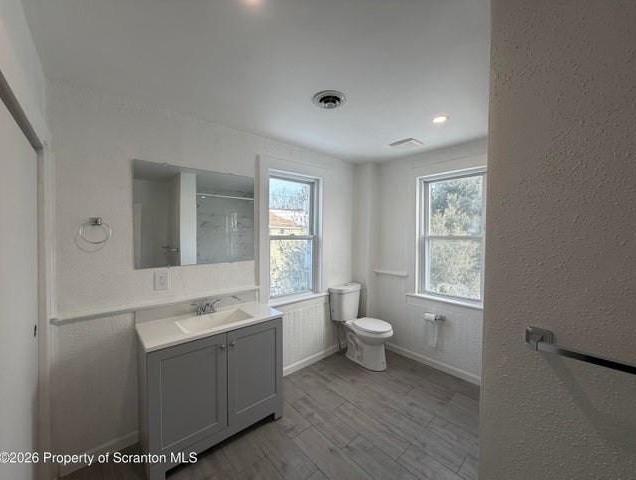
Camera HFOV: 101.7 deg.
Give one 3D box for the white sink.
[{"bbox_3d":[-0.750,0.645,1.904,0.477,0.125,0.291,-2,3,-41],"label":"white sink"}]

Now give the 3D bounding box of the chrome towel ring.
[{"bbox_3d":[-1.404,-0.059,1.634,0.152,0.167,0.071,-2,3,-41],"label":"chrome towel ring"}]

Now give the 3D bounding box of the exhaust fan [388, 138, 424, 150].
[{"bbox_3d":[0.864,-0.926,2.525,0.236,0.028,0.241,-2,3,-41],"label":"exhaust fan"}]

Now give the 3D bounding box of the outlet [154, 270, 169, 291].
[{"bbox_3d":[-1.154,0.303,1.909,0.084,0.136,0.010,-2,3,-41],"label":"outlet"}]

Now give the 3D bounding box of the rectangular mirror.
[{"bbox_3d":[-0.928,-0.185,2.087,0.910,0.759,0.014,-2,3,-41],"label":"rectangular mirror"}]

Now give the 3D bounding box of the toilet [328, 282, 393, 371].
[{"bbox_3d":[0.501,0.982,2.913,0.398,0.810,0.707,-2,3,-41],"label":"toilet"}]

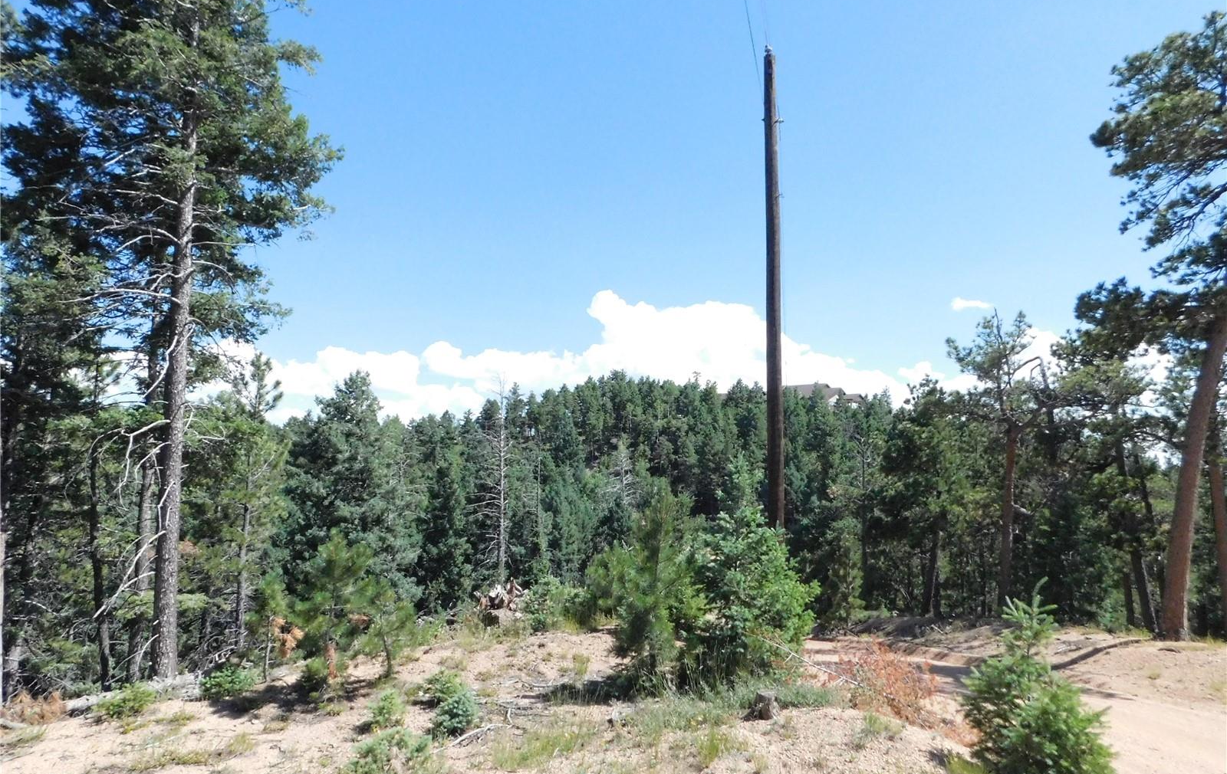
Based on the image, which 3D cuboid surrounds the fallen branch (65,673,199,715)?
[{"bbox_3d":[-5.374,3.451,9.150,1.363,0.200,0.220,-4,-3,-18],"label":"fallen branch"}]

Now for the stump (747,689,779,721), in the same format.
[{"bbox_3d":[1.426,3.025,7.750,0.290,0.255,0.270,-1,-5,10],"label":"stump"}]

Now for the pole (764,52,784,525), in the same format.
[{"bbox_3d":[2.730,-0.866,13.918,0.300,10.256,0.300,-1,-5,11],"label":"pole"}]

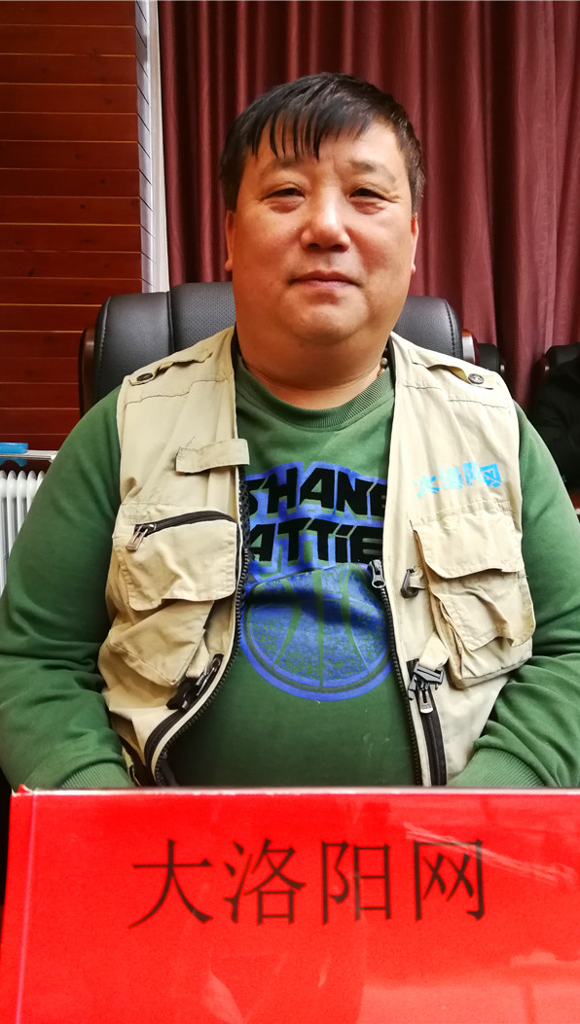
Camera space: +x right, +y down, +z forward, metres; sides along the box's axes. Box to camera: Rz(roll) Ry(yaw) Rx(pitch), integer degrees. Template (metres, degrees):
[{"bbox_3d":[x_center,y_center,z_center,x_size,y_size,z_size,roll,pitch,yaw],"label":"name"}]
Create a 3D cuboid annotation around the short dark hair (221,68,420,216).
[{"bbox_3d":[0.032,-0.331,0.773,0.190,0.175,0.210,1,8,2],"label":"short dark hair"}]

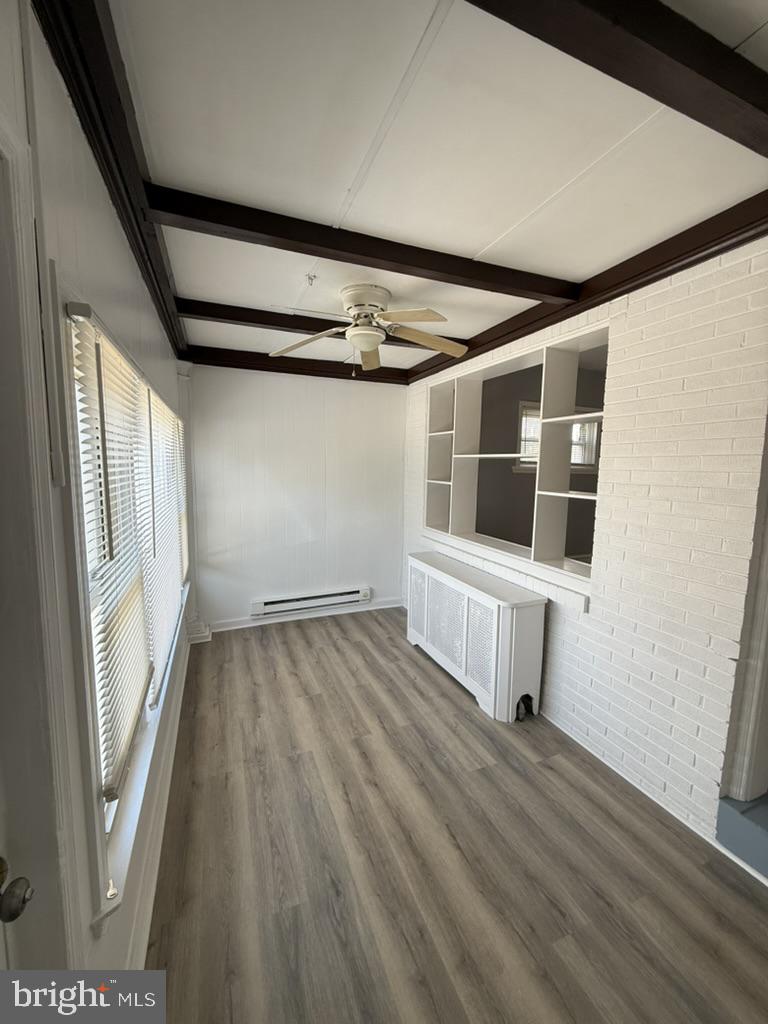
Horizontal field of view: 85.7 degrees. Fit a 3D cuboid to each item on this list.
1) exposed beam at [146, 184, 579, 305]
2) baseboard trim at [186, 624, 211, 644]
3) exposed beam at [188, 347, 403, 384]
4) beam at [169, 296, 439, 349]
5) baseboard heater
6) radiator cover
[{"bbox_3d":[0.092,-1.138,1.861,2.002,0.092,0.089,-2,7,-22],"label":"exposed beam"},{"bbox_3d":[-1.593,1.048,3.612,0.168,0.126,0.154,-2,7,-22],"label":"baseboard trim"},{"bbox_3d":[-0.694,-1.347,3.835,2.017,0.151,0.062,-2,7,-22],"label":"exposed beam"},{"bbox_3d":[-0.318,-1.262,2.887,2.007,0.092,0.089,-2,7,-22],"label":"beam"},{"bbox_3d":[-0.692,0.892,4.088,1.177,0.157,0.074,-2,7,-22],"label":"baseboard heater"},{"bbox_3d":[0.589,0.823,3.100,0.320,0.755,1.374,-2,7,-22],"label":"radiator cover"}]

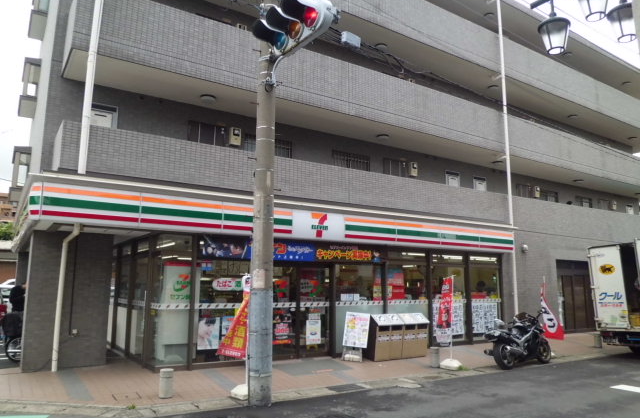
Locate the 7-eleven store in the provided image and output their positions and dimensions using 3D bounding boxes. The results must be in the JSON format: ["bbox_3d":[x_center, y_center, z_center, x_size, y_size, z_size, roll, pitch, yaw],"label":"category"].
[{"bbox_3d":[-1.641,2.331,14.890,13.152,3.542,8.193,6,-12,-32],"label":"7-eleven store"}]

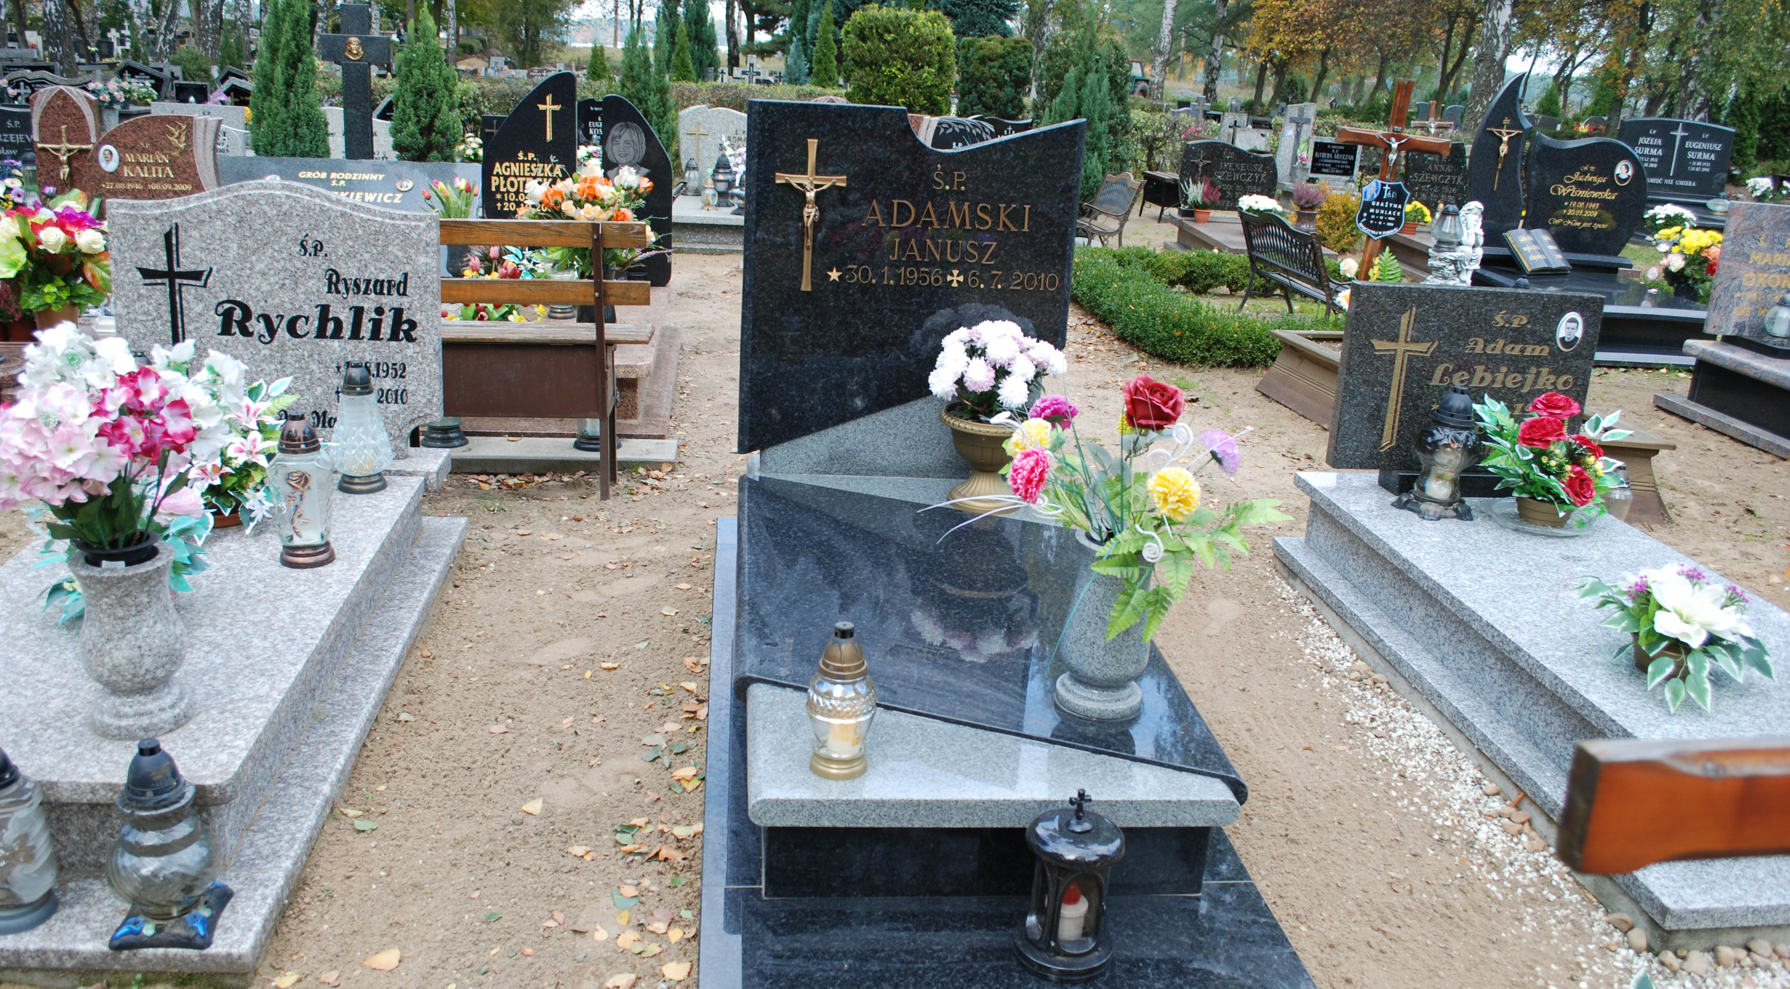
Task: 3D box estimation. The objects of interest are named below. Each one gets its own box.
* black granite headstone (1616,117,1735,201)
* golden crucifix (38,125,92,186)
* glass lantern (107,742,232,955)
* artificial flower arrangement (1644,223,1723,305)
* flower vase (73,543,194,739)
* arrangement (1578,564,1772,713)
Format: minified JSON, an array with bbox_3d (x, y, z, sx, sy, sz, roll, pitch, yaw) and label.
[{"bbox_3d":[8.634,-3.746,14.981,1.430,0.830,0.120,1,19,-10],"label":"black granite headstone"},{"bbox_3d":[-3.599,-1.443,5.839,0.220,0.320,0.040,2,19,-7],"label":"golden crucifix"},{"bbox_3d":[-1.129,0.522,2.070,0.160,0.315,0.155,1,18,-8],"label":"glass lantern"},{"bbox_3d":[4.510,-1.304,7.632,0.420,0.440,0.380,1,18,-6],"label":"artificial flower arrangement"},{"bbox_3d":[-1.382,0.260,2.433,0.175,0.300,0.175,1,18,-8],"label":"flower vase"},{"bbox_3d":[1.633,0.277,2.793,0.340,0.190,0.310,1,18,-6],"label":"arrangement"}]

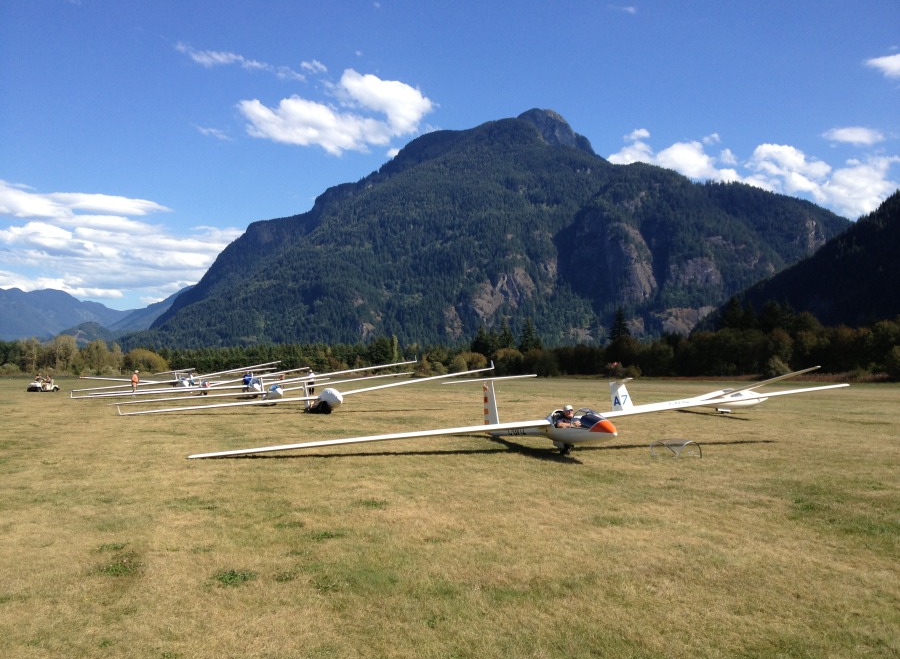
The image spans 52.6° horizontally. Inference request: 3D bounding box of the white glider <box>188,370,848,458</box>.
[{"bbox_3d":[2.000,1.885,20.072,15.000,1.550,7.000,-4,-2,-17],"label":"white glider"}]

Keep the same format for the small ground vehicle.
[{"bbox_3d":[-33.454,4.585,75.000,1.200,1.150,2.400,-1,-3,28],"label":"small ground vehicle"}]

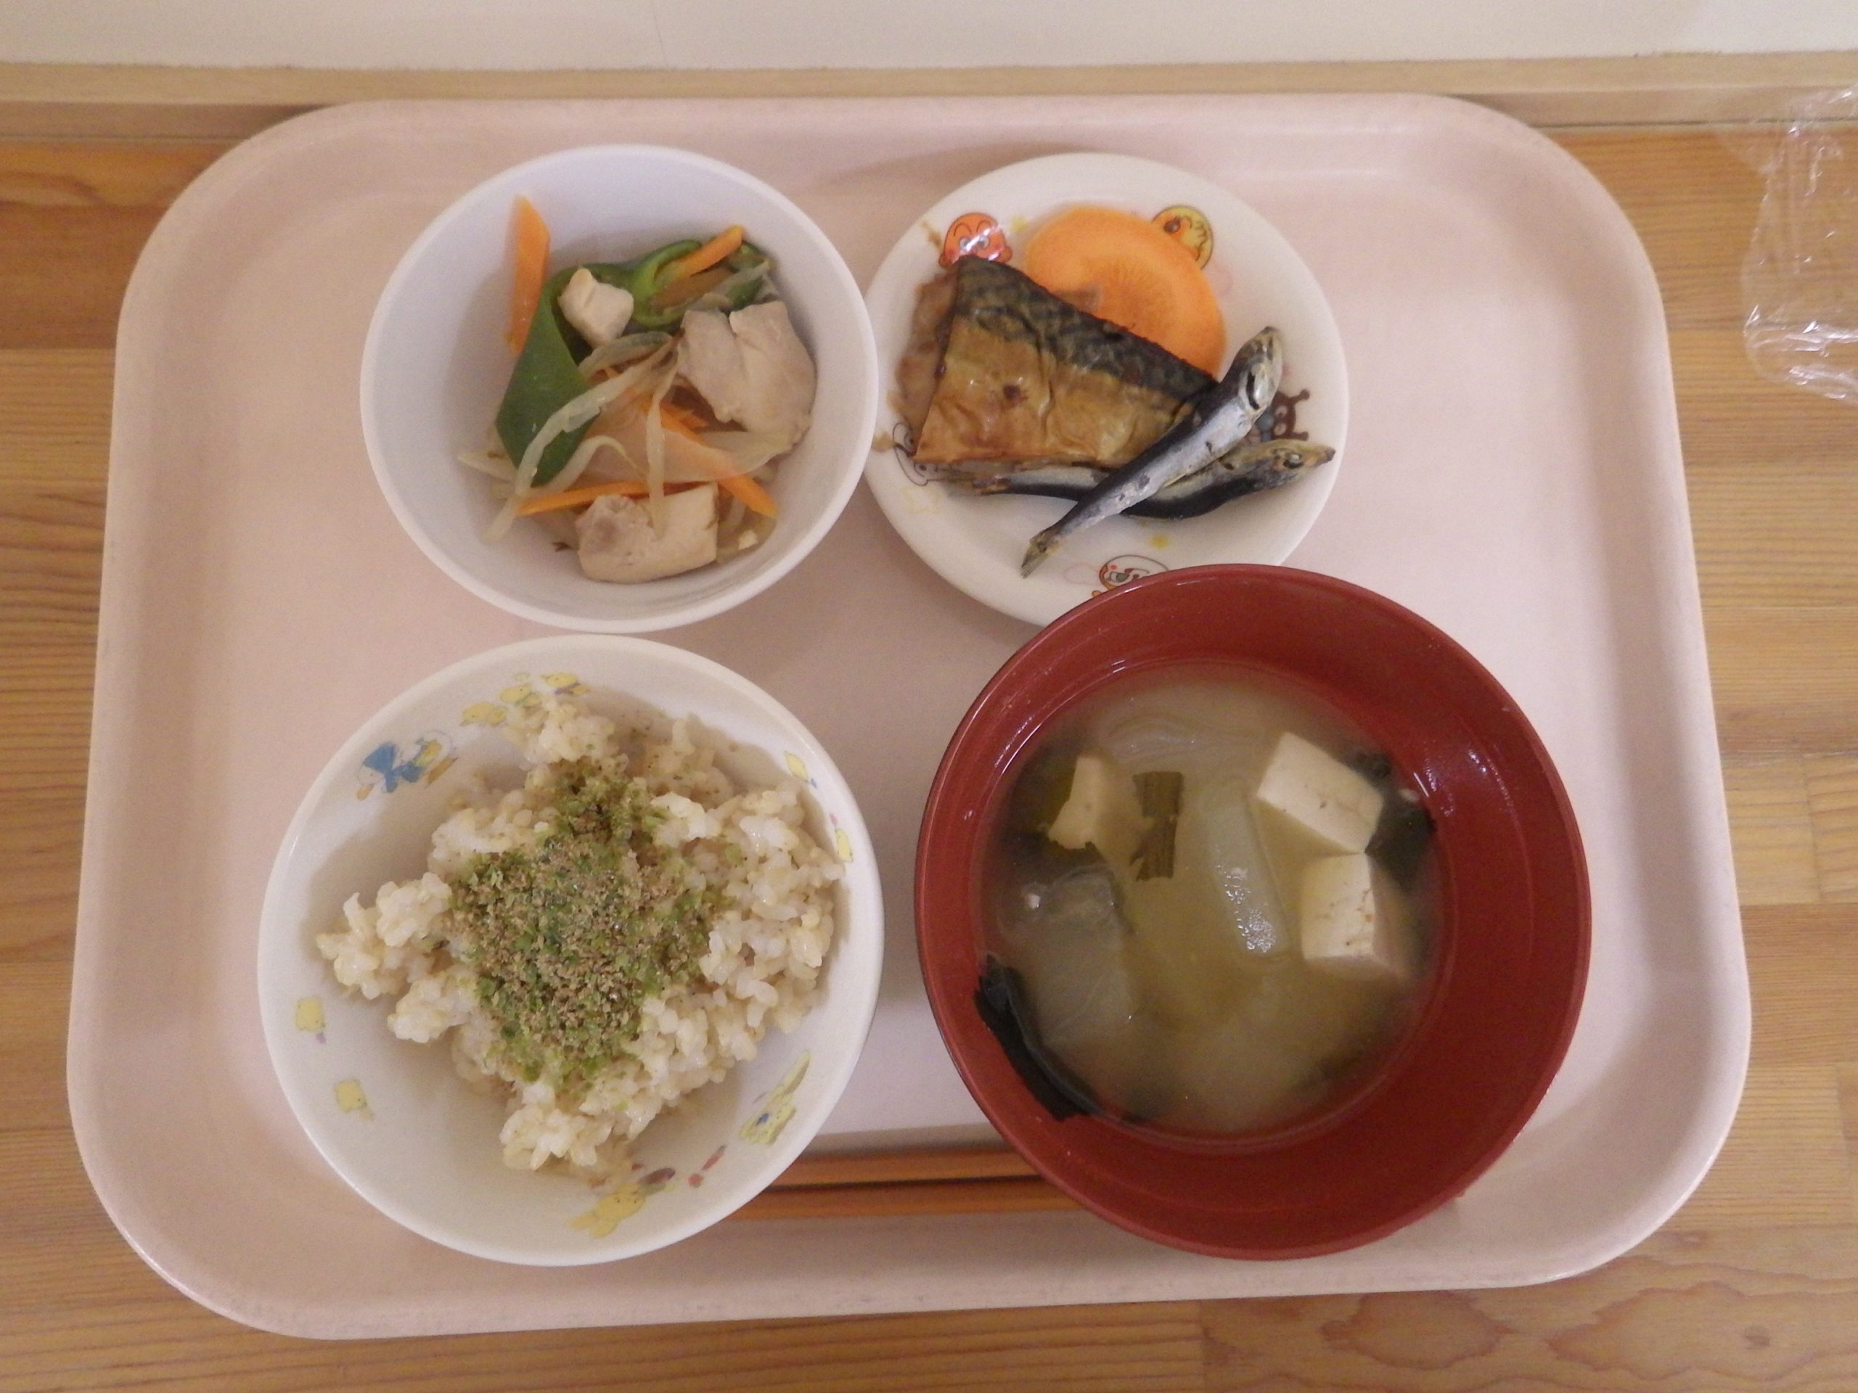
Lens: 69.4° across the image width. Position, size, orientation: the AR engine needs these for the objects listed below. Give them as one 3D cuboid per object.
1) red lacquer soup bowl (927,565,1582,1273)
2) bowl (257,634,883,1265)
[{"bbox_3d":[0.058,0.041,0.276,0.123,0.066,0.123,0,81,-2],"label":"red lacquer soup bowl"},{"bbox_3d":[-0.067,0.049,0.275,0.115,0.055,0.115,0,81,-2],"label":"bowl"}]

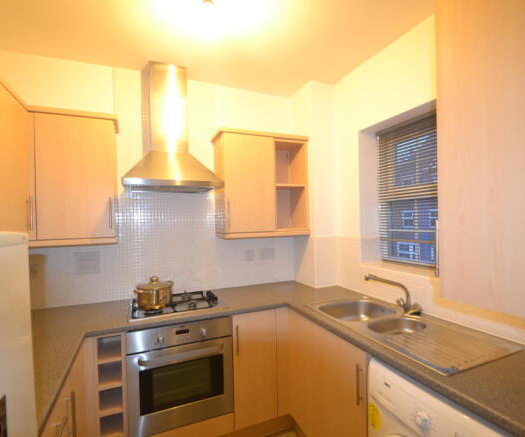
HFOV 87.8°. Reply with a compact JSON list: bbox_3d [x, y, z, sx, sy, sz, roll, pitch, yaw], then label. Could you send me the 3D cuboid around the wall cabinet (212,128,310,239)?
[{"bbox_3d":[-0.005,-0.257,2.280,0.733,0.814,0.345,-1,-1,-23],"label":"wall cabinet"}]

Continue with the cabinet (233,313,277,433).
[{"bbox_3d":[-0.152,0.998,2.061,0.303,0.728,0.561,-1,-1,-23],"label":"cabinet"}]

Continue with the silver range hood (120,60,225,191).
[{"bbox_3d":[-0.640,-0.651,1.948,0.607,0.911,0.467,-1,-1,-23],"label":"silver range hood"}]

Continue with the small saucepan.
[{"bbox_3d":[-0.686,0.463,1.745,0.192,0.180,0.265,-2,-1,38],"label":"small saucepan"}]

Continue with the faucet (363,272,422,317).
[{"bbox_3d":[0.776,0.455,1.634,0.314,0.223,0.142,-1,-1,22],"label":"faucet"}]

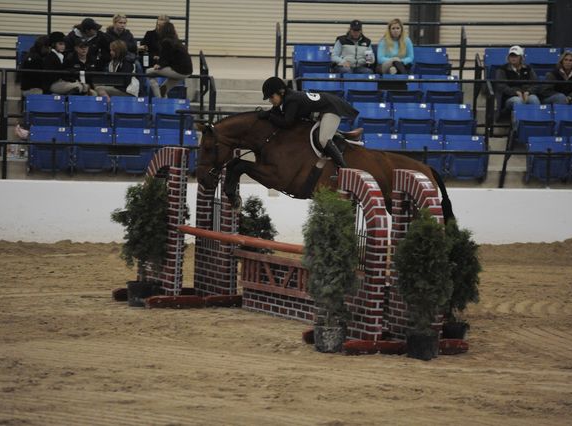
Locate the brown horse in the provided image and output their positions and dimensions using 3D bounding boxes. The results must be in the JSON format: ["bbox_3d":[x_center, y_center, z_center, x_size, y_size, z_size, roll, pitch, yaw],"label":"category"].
[{"bbox_3d":[0.355,-0.434,32.800,2.450,1.030,0.580,0,5,-24],"label":"brown horse"}]

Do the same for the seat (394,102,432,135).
[{"bbox_3d":[1.578,-1.037,44.150,0.500,0.660,0.450,1,4,-9],"label":"seat"}]

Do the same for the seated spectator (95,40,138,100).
[{"bbox_3d":[-2.195,-1.635,45.747,0.720,1.170,0.500,-2,5,-41],"label":"seated spectator"}]

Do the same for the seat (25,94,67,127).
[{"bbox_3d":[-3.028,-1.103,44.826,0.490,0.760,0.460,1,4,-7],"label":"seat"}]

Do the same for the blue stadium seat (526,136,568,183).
[{"bbox_3d":[3.449,-0.687,46.784,0.520,0.670,0.420,1,4,-7],"label":"blue stadium seat"}]

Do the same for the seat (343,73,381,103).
[{"bbox_3d":[0.991,-1.480,46.263,0.510,0.610,0.420,1,4,-6],"label":"seat"}]

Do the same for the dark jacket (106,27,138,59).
[{"bbox_3d":[-2.248,-2.262,48.413,0.480,0.580,0.360,0,4,-15],"label":"dark jacket"}]

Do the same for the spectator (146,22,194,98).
[{"bbox_3d":[-1.508,-1.889,45.980,0.680,1.150,0.480,0,4,-23],"label":"spectator"}]

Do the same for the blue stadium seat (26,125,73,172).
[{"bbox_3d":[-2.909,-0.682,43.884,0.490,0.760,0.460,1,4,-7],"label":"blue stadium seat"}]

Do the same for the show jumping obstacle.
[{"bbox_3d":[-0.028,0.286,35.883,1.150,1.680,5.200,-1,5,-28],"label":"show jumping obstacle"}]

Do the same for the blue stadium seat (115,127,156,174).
[{"bbox_3d":[-1.945,-0.778,46.073,0.520,0.670,0.420,1,4,-7],"label":"blue stadium seat"}]

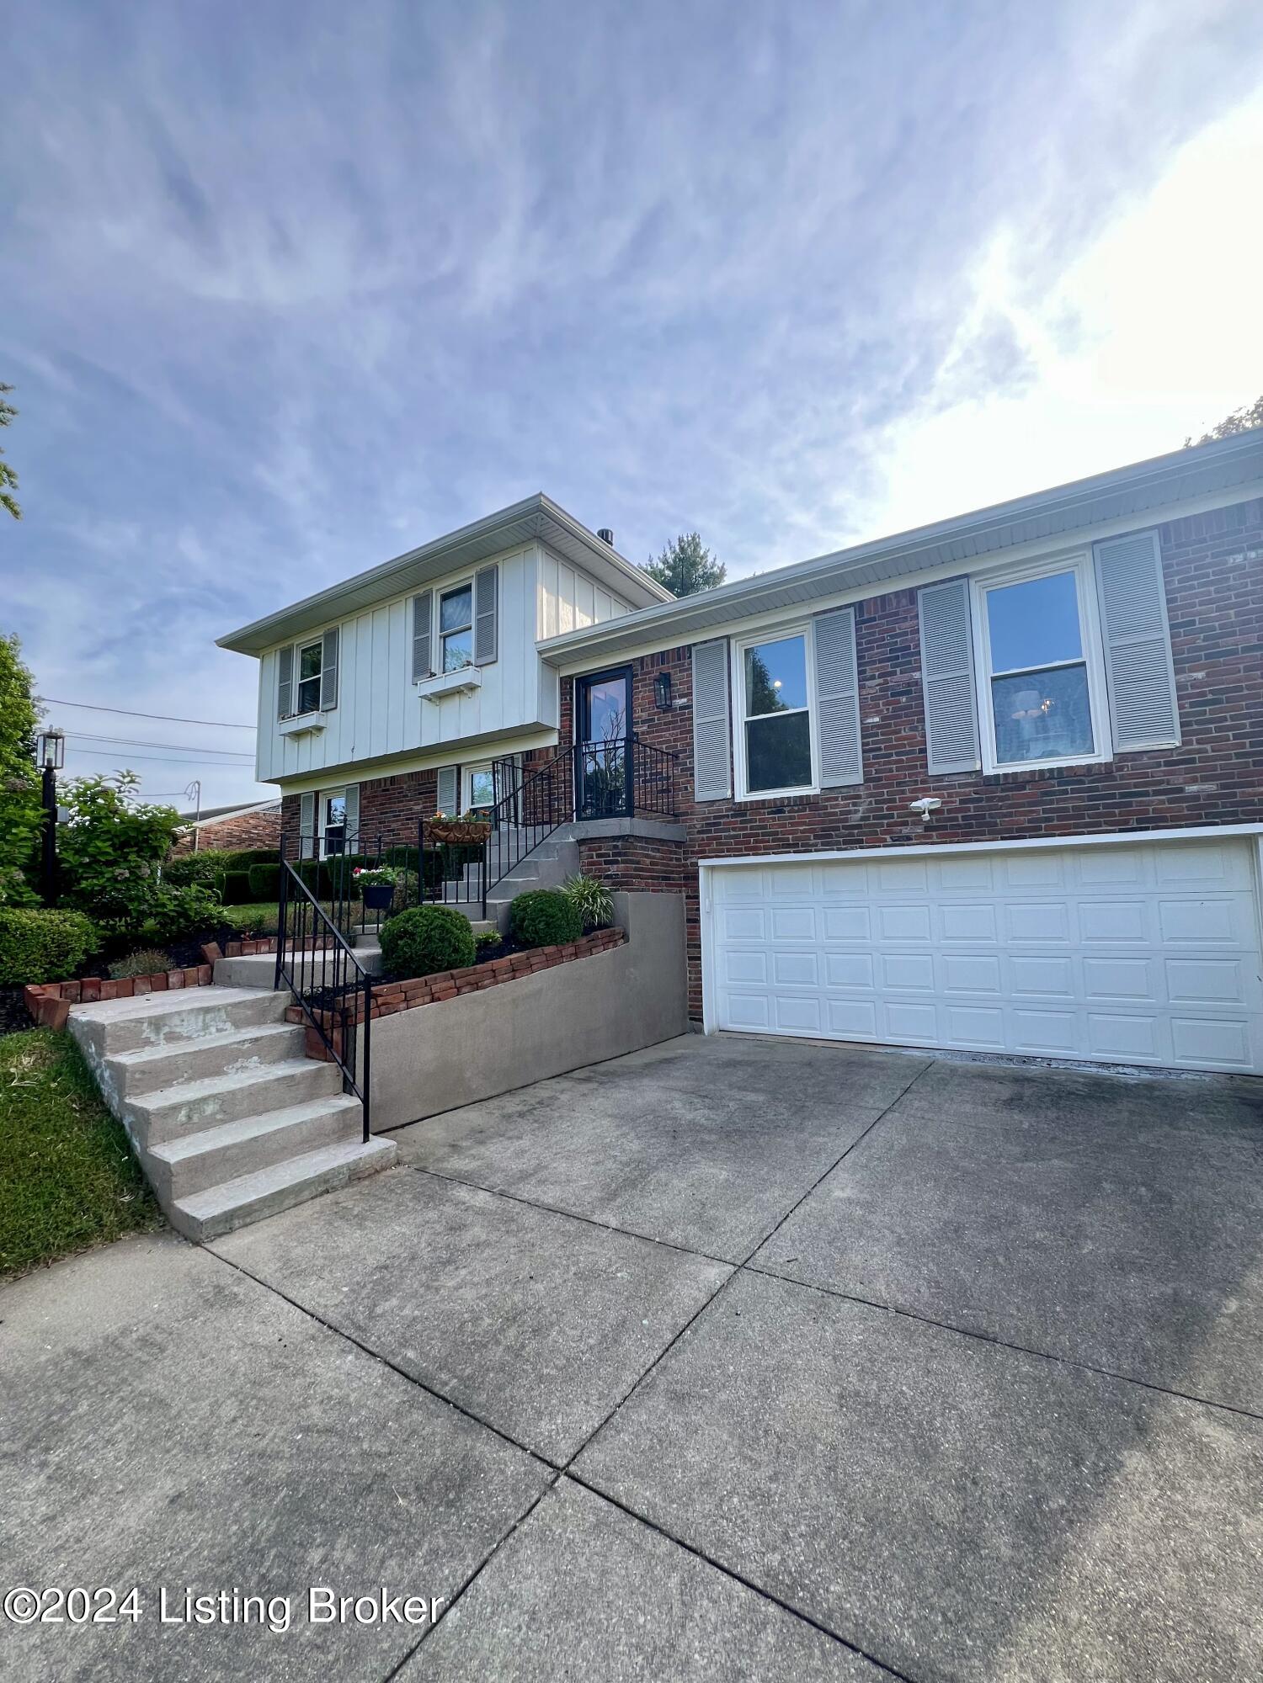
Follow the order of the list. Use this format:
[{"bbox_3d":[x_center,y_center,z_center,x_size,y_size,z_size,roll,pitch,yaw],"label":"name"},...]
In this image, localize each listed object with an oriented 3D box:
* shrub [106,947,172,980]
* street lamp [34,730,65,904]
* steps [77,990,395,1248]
[{"bbox_3d":[-3.613,0.914,4.650,0.400,0.280,0.420,-5,-7,31],"label":"shrub"},{"bbox_3d":[-5.516,-0.056,5.990,0.180,2.130,0.180,-9,-7,30],"label":"street lamp"},{"bbox_3d":[-2.451,1.417,3.773,2.100,0.840,1.130,-5,-7,31],"label":"steps"}]

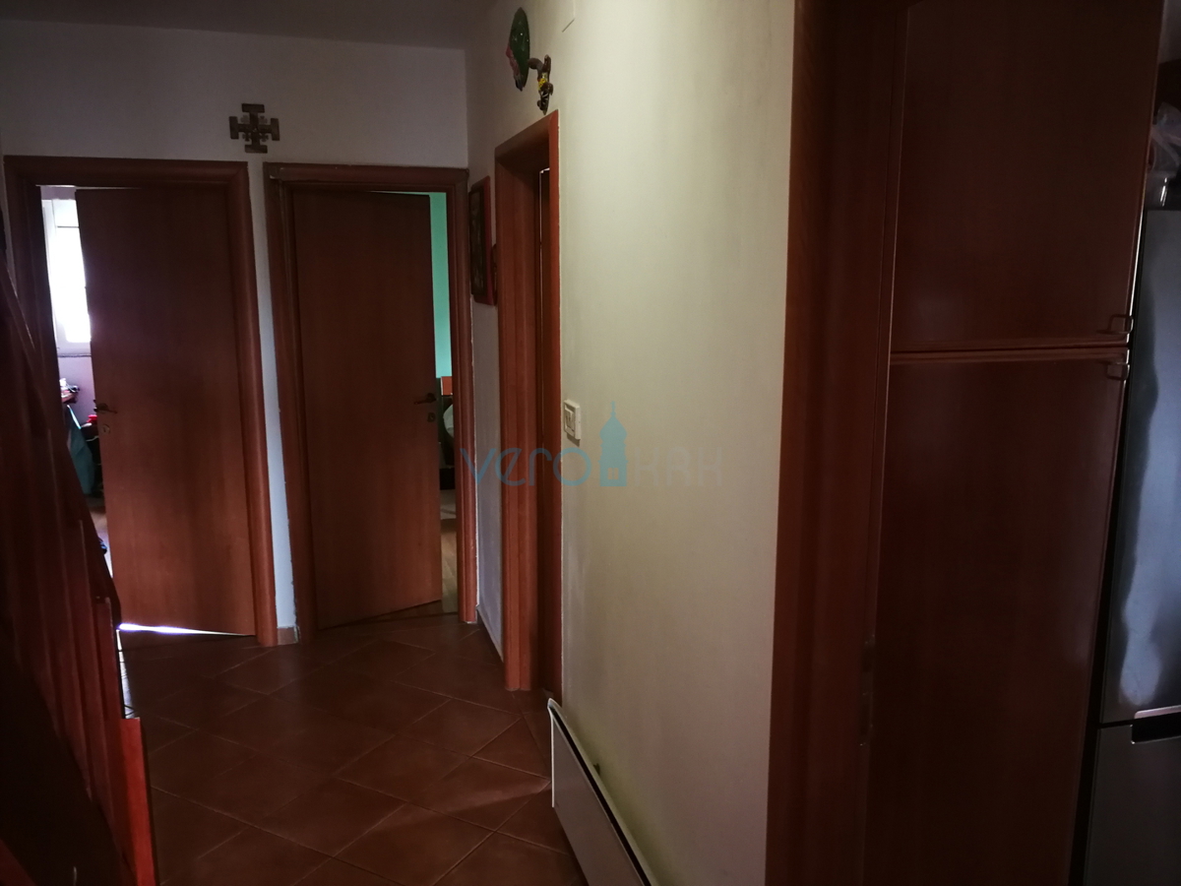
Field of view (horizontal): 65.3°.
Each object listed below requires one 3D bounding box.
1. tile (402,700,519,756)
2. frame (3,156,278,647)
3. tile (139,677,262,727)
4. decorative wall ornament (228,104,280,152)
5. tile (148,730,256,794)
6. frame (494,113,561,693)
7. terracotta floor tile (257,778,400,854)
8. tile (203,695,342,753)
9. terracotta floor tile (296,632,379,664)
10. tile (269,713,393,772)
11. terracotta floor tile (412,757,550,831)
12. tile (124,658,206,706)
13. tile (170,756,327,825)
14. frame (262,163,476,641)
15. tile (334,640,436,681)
[{"bbox_3d":[-0.487,1.065,3.461,0.330,0.010,0.330,5,11,28],"label":"tile"},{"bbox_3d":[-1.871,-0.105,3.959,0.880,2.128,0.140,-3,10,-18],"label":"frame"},{"bbox_3d":[-1.523,1.033,3.642,0.330,0.010,0.330,5,11,28],"label":"tile"},{"bbox_3d":[-1.403,-1.314,3.853,0.196,0.196,0.020,-3,10,-16],"label":"decorative wall ornament"},{"bbox_3d":[-1.392,1.110,3.195,0.330,0.010,0.330,5,11,28],"label":"tile"},{"bbox_3d":[-0.173,0.006,3.244,0.140,2.118,0.873,-3,10,-16],"label":"frame"},{"bbox_3d":[-0.808,1.163,2.877,0.330,0.010,0.330,5,11,28],"label":"terracotta floor tile"},{"bbox_3d":[-1.231,1.060,3.483,0.330,0.010,0.330,5,11,28],"label":"tile"},{"bbox_3d":[-1.200,0.933,4.217,0.330,0.010,0.330,5,11,28],"label":"terracotta floor tile"},{"bbox_3d":[-0.939,1.087,3.332,0.330,0.010,0.330,5,11,28],"label":"tile"},{"bbox_3d":[-0.356,1.142,3.015,0.330,0.010,0.330,5,11,28],"label":"terracotta floor tile"},{"bbox_3d":[-1.807,0.999,3.775,0.330,0.010,0.330,5,11,28],"label":"tile"},{"bbox_3d":[-1.100,1.137,3.044,0.330,0.010,0.330,5,11,28],"label":"tile"},{"bbox_3d":[-0.963,-0.158,4.202,0.840,2.118,0.140,-3,10,-16],"label":"frame"},{"bbox_3d":[-0.910,0.962,4.065,0.330,0.010,0.330,5,11,28],"label":"tile"}]

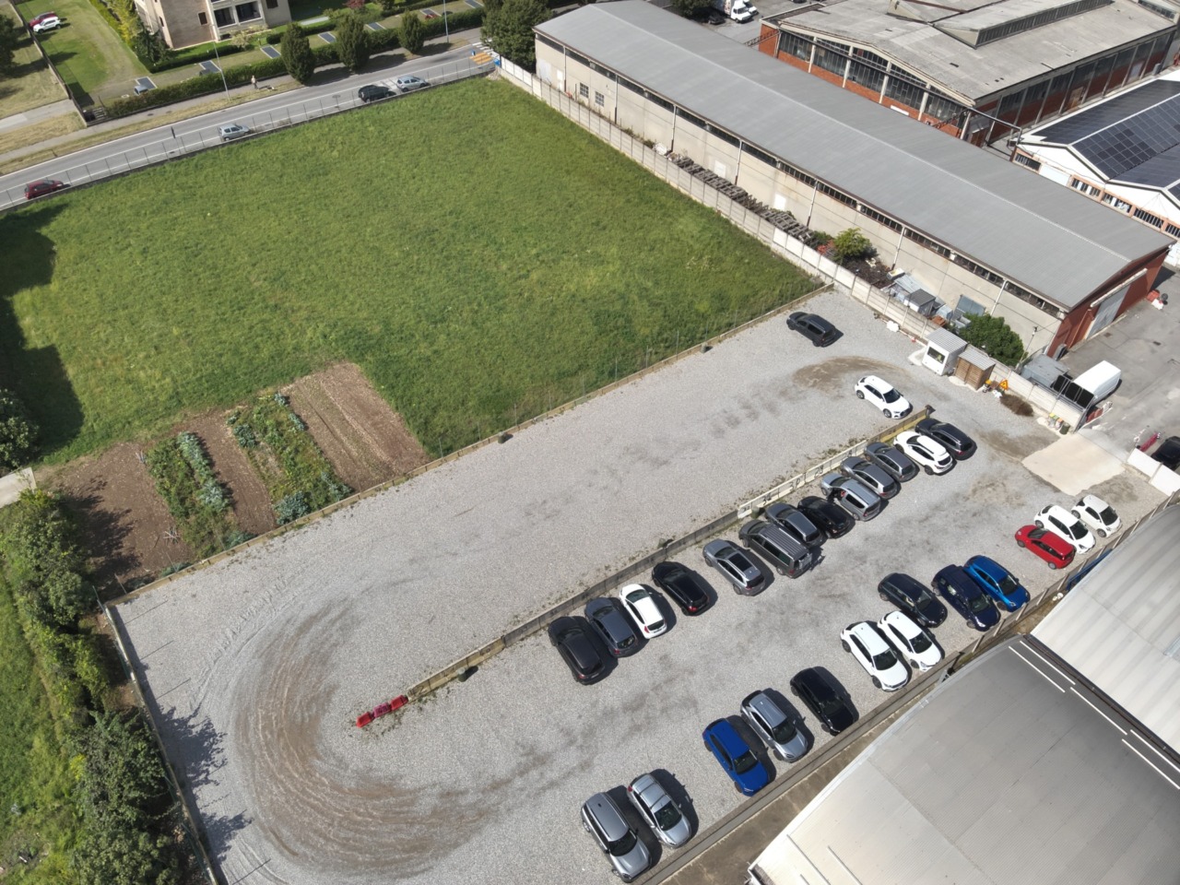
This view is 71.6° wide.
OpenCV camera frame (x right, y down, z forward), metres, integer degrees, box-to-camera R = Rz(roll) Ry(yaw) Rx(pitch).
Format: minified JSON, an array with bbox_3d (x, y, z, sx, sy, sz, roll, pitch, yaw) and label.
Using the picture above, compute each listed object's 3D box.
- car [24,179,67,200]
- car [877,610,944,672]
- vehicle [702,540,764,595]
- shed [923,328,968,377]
[{"bbox_3d":[-58.221,-27.144,87.214,4.000,1.480,1.730,-34,55,-29],"label":"car"},{"bbox_3d":[19.272,11.804,49.063,1.746,1.465,3.996,-27,51,-24],"label":"car"},{"bbox_3d":[9.435,8.013,53.709,1.805,1.571,4.759,-25,49,-25],"label":"vehicle"},{"bbox_3d":[30.294,-7.681,70.176,2.279,2.402,2.245,-28,51,-28],"label":"shed"}]

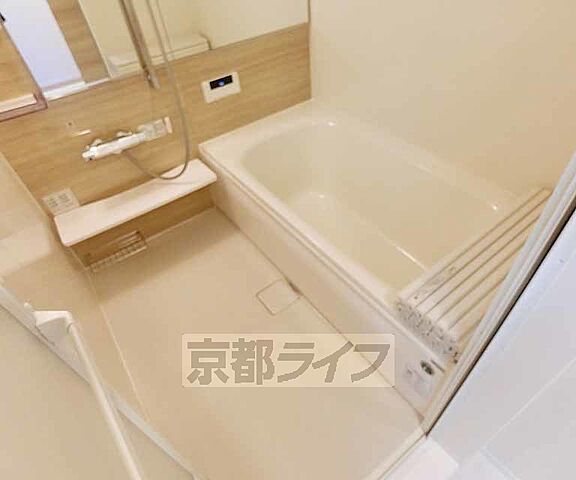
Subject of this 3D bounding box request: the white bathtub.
[{"bbox_3d":[0.299,-0.140,1.615,0.839,0.426,1.550,-31,49,-22],"label":"white bathtub"}]

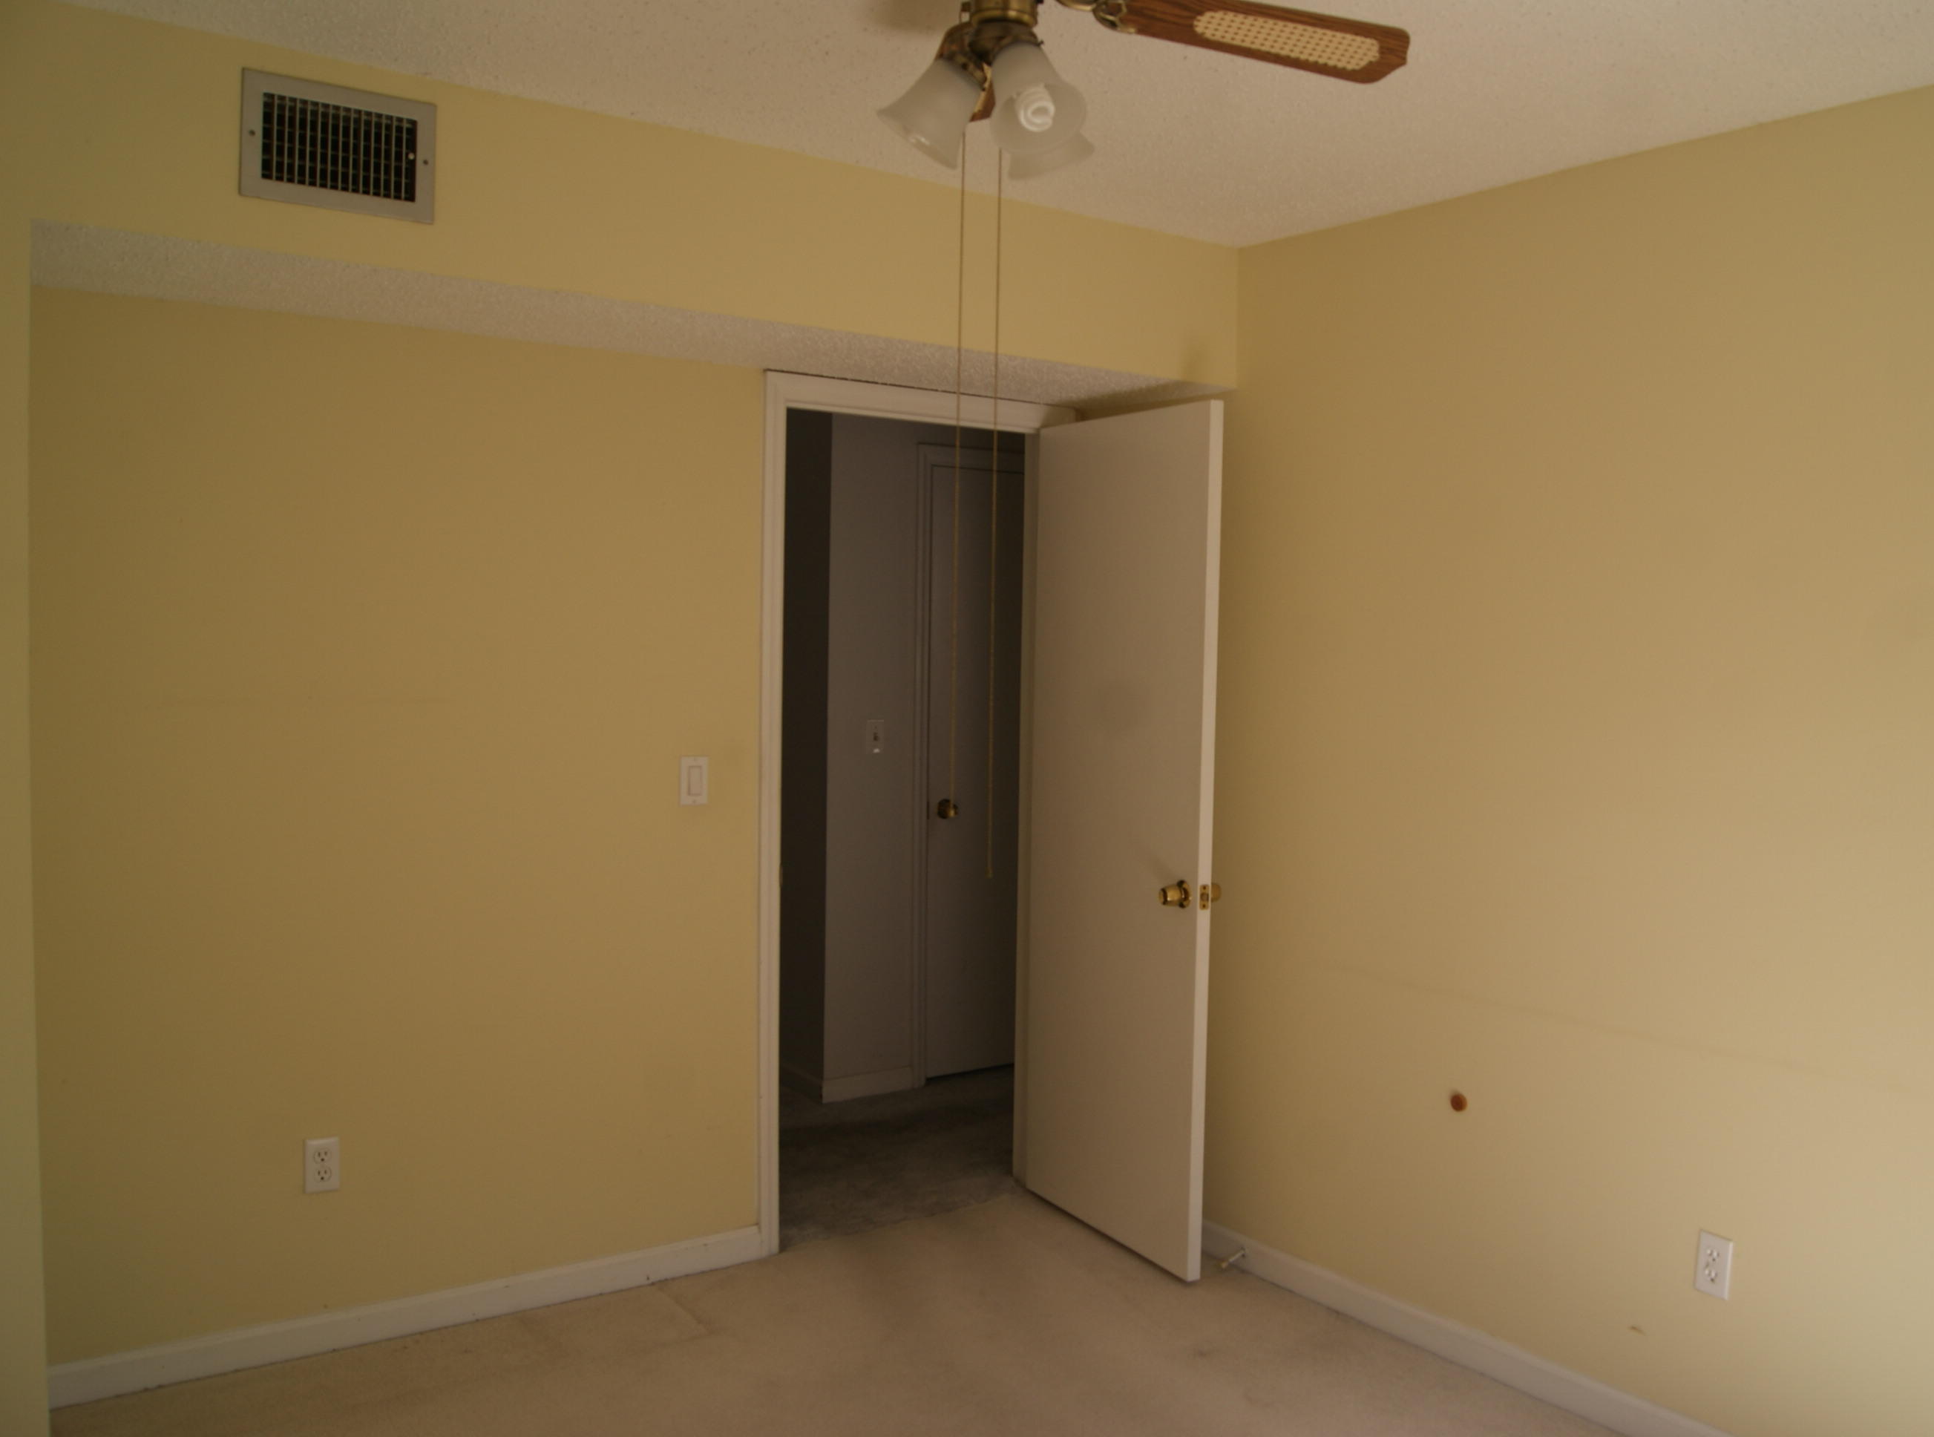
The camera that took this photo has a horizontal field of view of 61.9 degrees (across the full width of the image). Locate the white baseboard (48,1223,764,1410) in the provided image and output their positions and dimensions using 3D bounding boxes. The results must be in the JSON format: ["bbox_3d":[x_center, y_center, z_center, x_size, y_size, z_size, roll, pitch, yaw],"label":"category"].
[{"bbox_3d":[-1.131,1.260,3.452,1.560,0.083,0.015,-1,3,-35],"label":"white baseboard"}]

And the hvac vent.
[{"bbox_3d":[-1.053,-0.954,2.692,0.320,0.210,0.020,-1,3,-35],"label":"hvac vent"}]

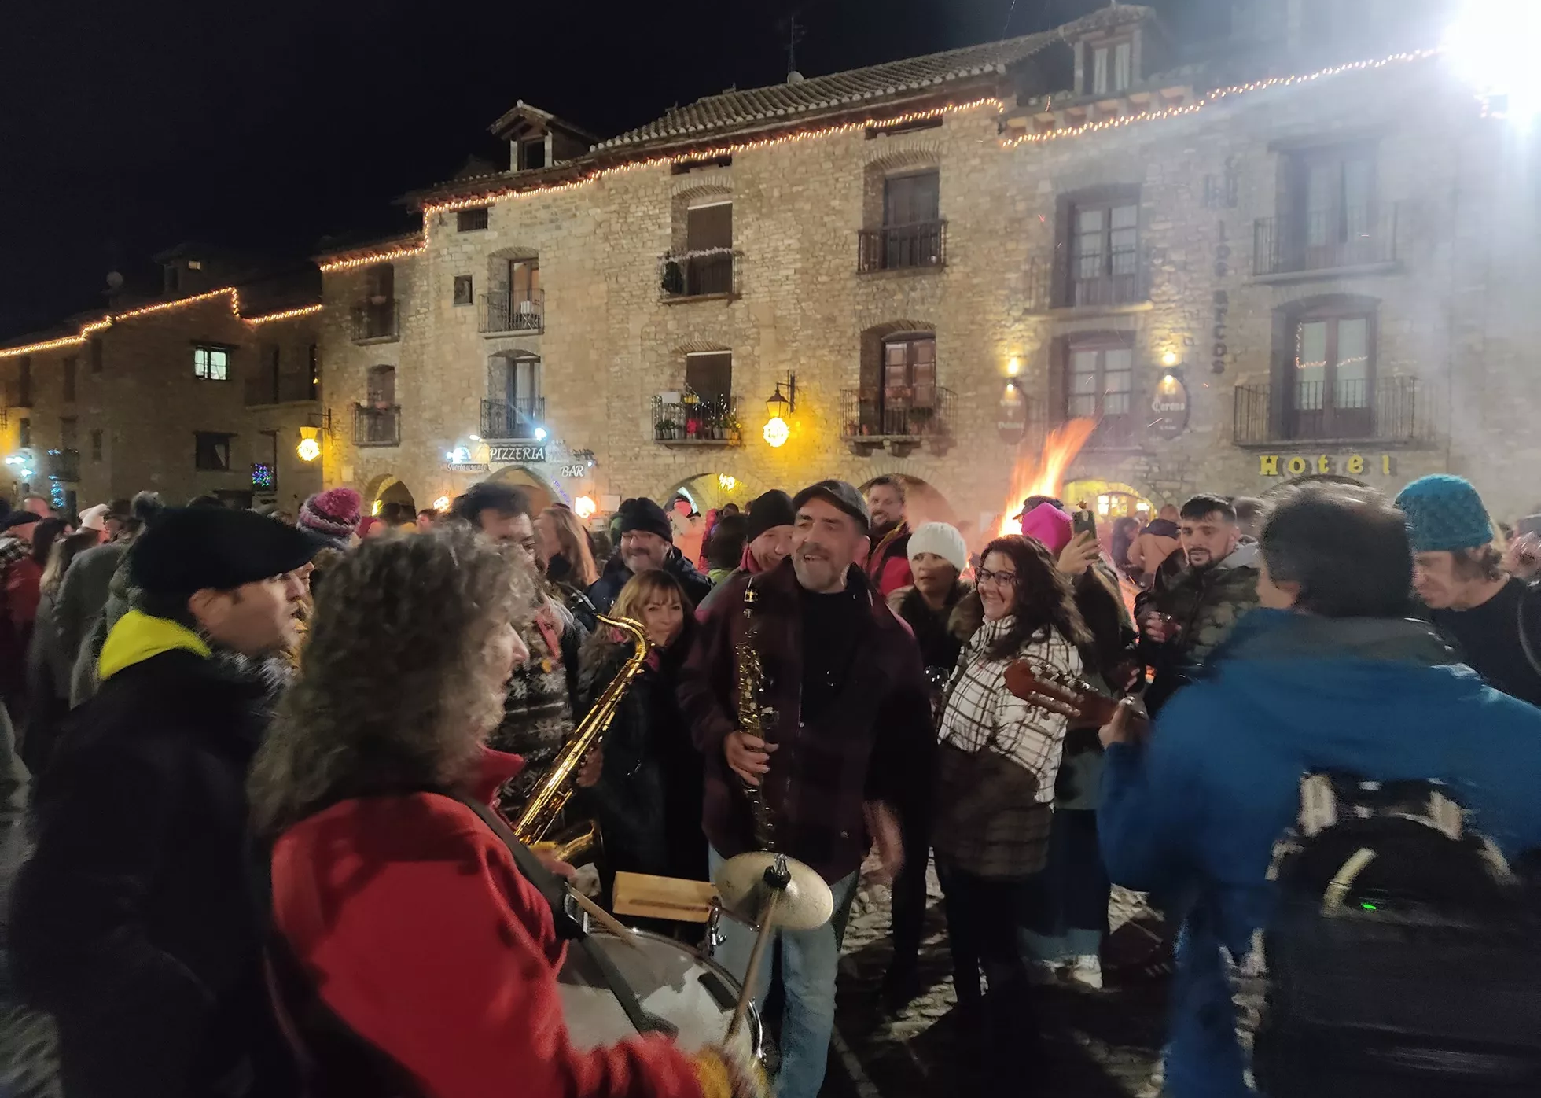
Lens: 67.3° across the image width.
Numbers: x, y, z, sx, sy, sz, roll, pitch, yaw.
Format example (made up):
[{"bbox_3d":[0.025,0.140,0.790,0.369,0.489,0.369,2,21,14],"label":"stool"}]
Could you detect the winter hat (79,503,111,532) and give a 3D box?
[{"bbox_3d":[-4.318,-0.196,7.400,0.220,0.190,0.190,0,2,-12],"label":"winter hat"}]

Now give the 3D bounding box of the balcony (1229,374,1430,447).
[{"bbox_3d":[9.566,-2.340,19.928,2.888,1.022,0.750,2,2,33],"label":"balcony"}]

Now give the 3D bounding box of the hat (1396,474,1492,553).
[{"bbox_3d":[1.734,-0.091,2.980,0.250,0.200,0.210,-8,-2,9],"label":"hat"}]

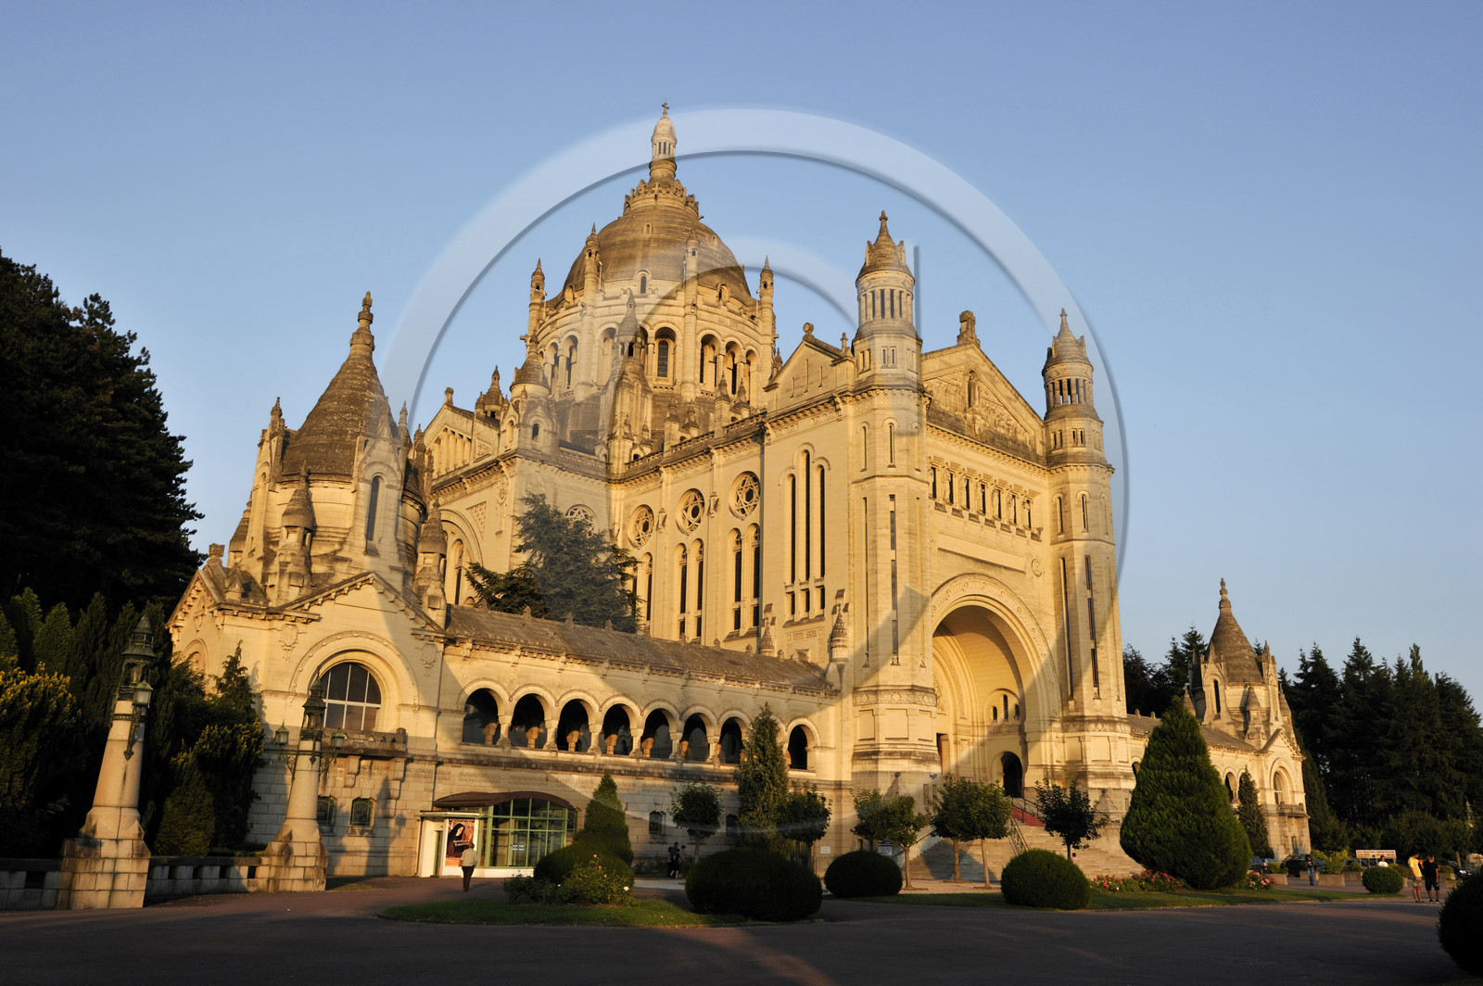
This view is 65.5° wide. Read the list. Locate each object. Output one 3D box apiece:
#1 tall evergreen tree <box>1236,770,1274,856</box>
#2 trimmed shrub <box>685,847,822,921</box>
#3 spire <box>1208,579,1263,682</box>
[{"bbox_3d":[46.860,30.029,105.524,2.800,8.700,2.800,-6,-18,22],"label":"tall evergreen tree"},{"bbox_3d":[0.288,9.183,27.219,3.250,1.600,2.800,1,-17,1],"label":"trimmed shrub"},{"bbox_3d":[57.471,16.383,136.469,6.900,12.600,6.900,16,-22,-40],"label":"spire"}]

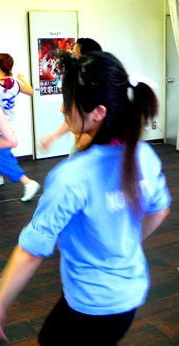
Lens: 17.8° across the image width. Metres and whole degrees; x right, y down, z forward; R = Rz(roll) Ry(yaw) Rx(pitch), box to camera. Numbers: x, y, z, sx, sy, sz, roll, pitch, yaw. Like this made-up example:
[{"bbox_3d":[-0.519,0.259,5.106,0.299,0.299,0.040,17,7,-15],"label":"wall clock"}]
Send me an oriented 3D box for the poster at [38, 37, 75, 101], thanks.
[{"bbox_3d":[-0.412,-1.356,7.541,0.545,0.800,0.015,-8,14,-28],"label":"poster"}]

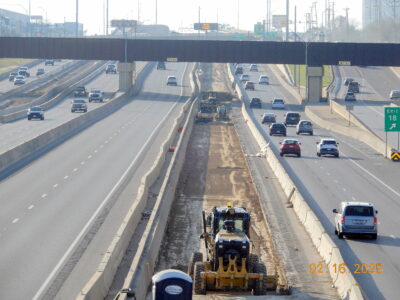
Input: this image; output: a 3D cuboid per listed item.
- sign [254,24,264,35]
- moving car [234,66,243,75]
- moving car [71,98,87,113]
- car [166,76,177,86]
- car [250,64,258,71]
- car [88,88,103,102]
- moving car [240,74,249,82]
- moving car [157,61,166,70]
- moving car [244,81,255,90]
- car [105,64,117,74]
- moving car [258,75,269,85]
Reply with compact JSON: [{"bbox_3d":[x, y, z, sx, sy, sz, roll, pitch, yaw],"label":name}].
[{"bbox_3d":[20.700,-41.712,900.000,3.600,3.500,0.200,0,2,0],"label":"sign"},{"bbox_3d":[9.345,-18.547,611.966,1.840,1.600,4.700,0,2,0],"label":"moving car"},{"bbox_3d":[-17.875,-6.502,385.959,2.030,1.930,5.700,0,2,0],"label":"moving car"},{"bbox_3d":[-5.237,-13.180,497.965,1.900,1.700,4.750,0,2,0],"label":"car"},{"bbox_3d":[13.164,-19.713,627.964,1.870,1.700,4.700,0,2,0],"label":"car"},{"bbox_3d":[-15.805,-8.243,395.960,2.020,1.930,5.700,0,2,1],"label":"car"},{"bbox_3d":[9.835,-15.458,561.967,1.820,1.520,4.600,0,2,0],"label":"moving car"},{"bbox_3d":[-9.159,-20.118,624.959,2.000,1.920,5.400,0,2,0],"label":"moving car"},{"bbox_3d":[9.847,-12.504,510.964,1.830,1.660,4.600,0,2,0],"label":"moving car"},{"bbox_3d":[-19.705,-17.801,574.959,1.980,1.900,5.200,0,2,0],"label":"car"},{"bbox_3d":[12.633,-13.781,511.965,1.900,1.700,4.750,0,2,0],"label":"moving car"}]

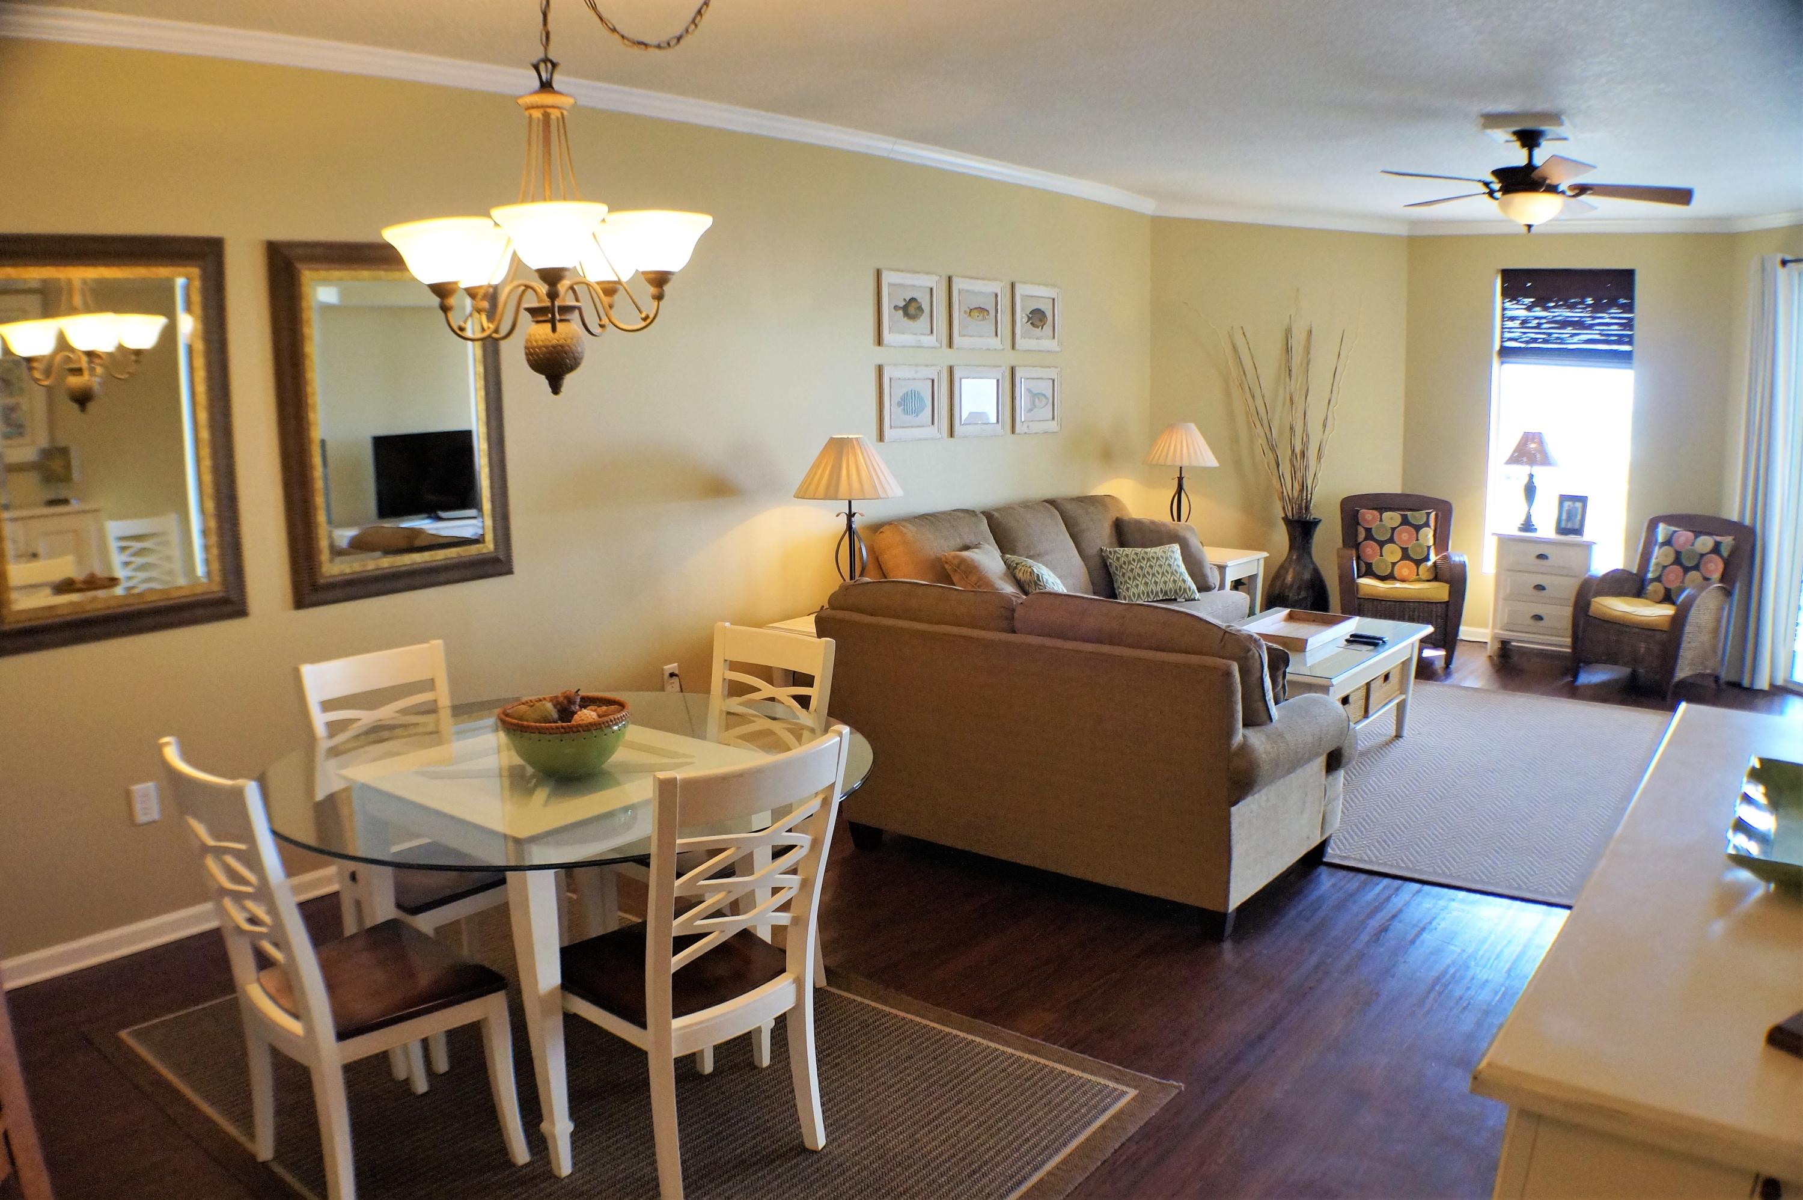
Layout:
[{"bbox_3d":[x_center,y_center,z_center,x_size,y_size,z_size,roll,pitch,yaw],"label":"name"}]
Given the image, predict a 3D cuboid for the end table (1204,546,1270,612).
[{"bbox_3d":[1.725,0.034,7.850,0.620,0.585,0.523,6,12,37],"label":"end table"}]

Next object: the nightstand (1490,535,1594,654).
[{"bbox_3d":[3.640,-0.011,7.542,0.430,0.720,0.600,-9,12,-42],"label":"nightstand"}]

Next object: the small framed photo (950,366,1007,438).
[{"bbox_3d":[0.392,-0.977,6.679,0.035,0.349,0.436,7,12,37],"label":"small framed photo"}]

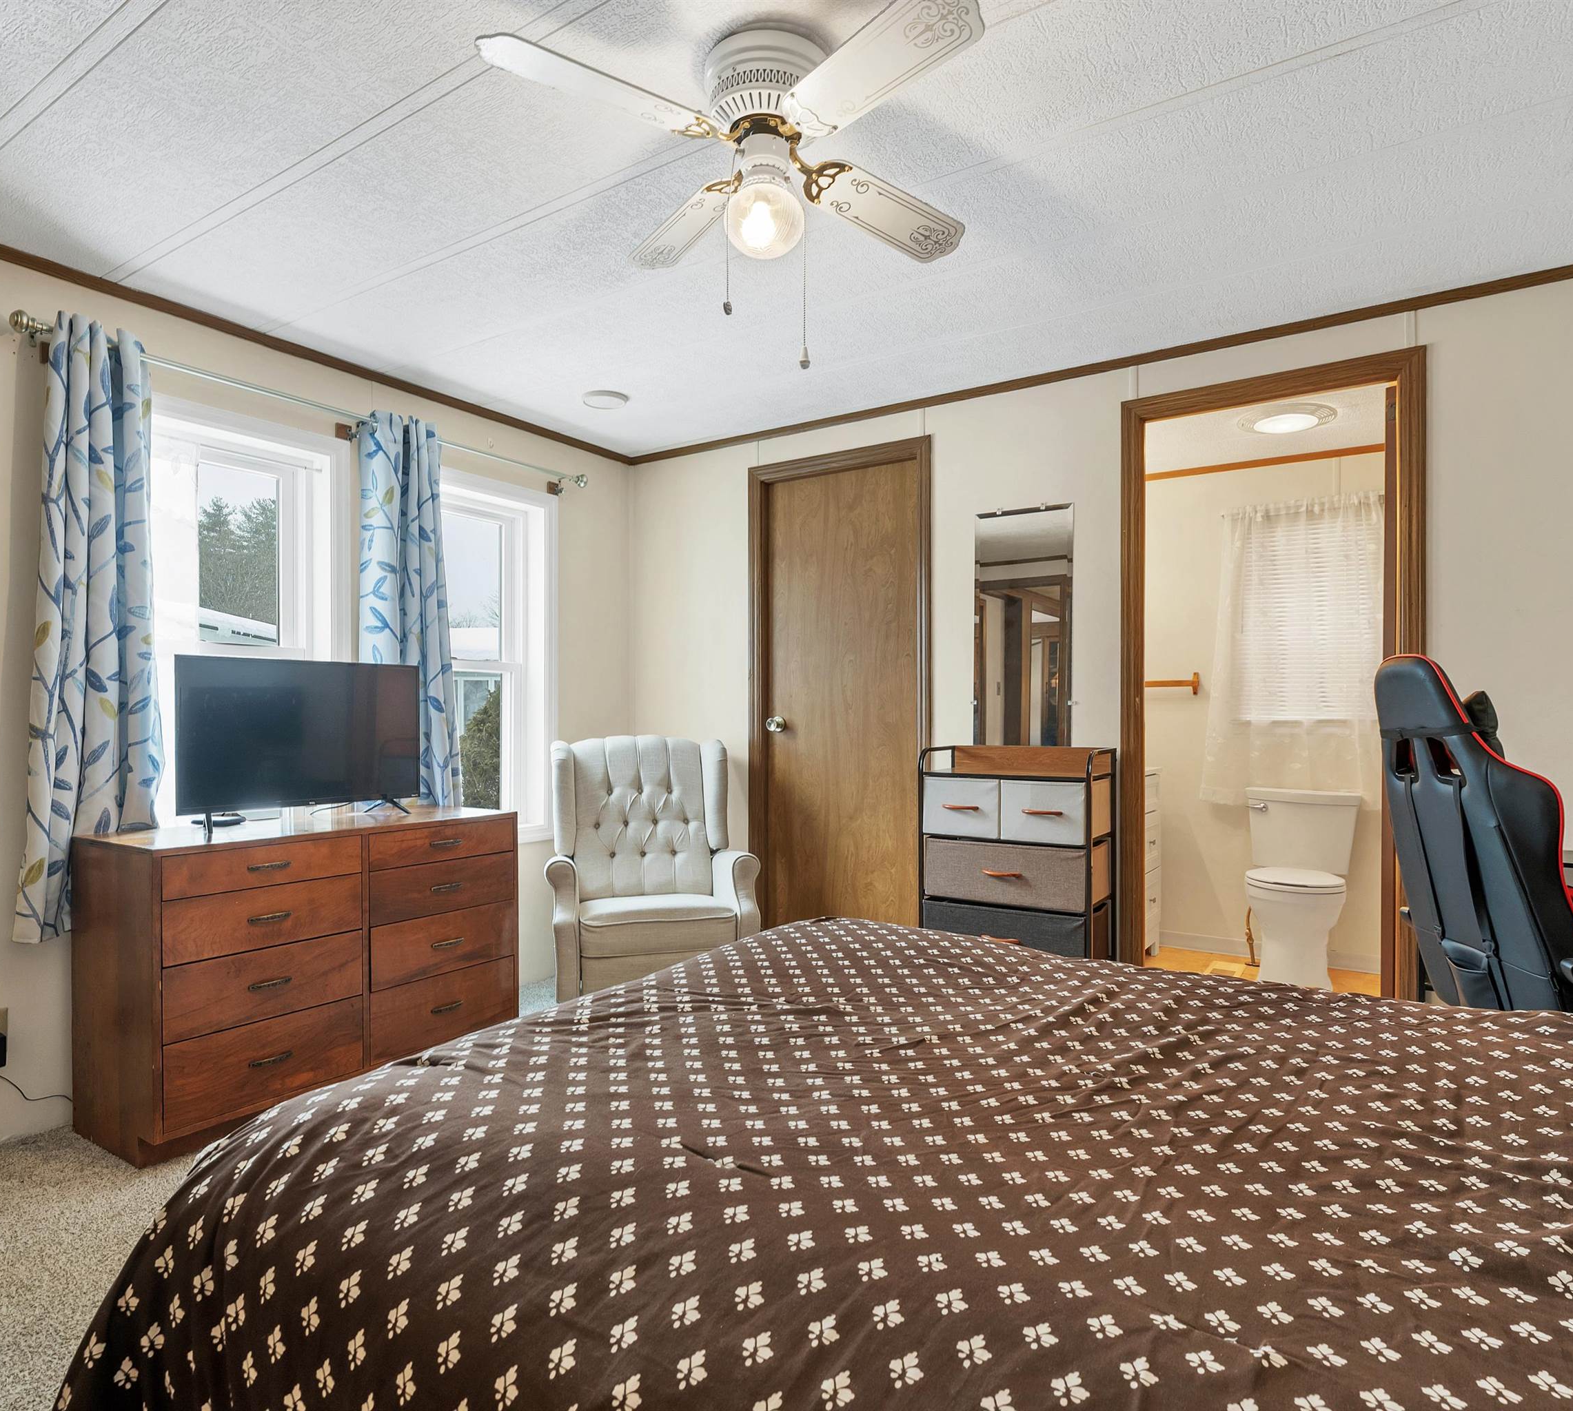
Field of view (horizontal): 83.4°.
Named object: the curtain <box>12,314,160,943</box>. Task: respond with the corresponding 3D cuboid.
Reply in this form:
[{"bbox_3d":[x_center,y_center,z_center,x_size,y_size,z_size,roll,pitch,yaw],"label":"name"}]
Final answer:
[{"bbox_3d":[-1.873,-0.208,2.379,0.115,1.620,0.325,0,0,34],"label":"curtain"}]

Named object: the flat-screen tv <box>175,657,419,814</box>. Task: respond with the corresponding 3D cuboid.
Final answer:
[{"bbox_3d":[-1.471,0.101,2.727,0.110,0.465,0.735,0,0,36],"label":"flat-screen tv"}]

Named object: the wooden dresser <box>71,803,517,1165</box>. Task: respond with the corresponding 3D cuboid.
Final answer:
[{"bbox_3d":[-1.407,0.749,2.669,0.440,0.770,1.090,0,0,34],"label":"wooden dresser"}]

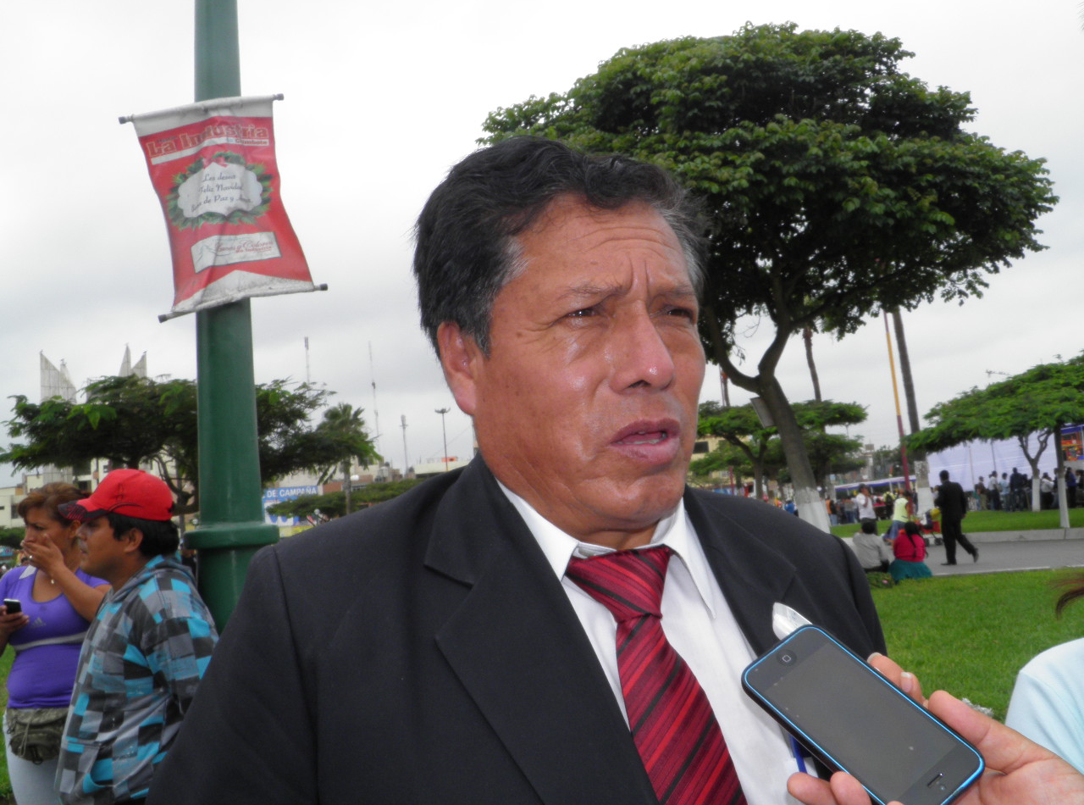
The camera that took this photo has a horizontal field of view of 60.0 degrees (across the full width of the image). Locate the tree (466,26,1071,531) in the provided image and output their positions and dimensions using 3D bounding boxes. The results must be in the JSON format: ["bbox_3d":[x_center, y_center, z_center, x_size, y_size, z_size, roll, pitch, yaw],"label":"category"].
[{"bbox_3d":[2.700,-0.731,10.600,6.200,6.400,6.000,-4,-6,0],"label":"tree"}]

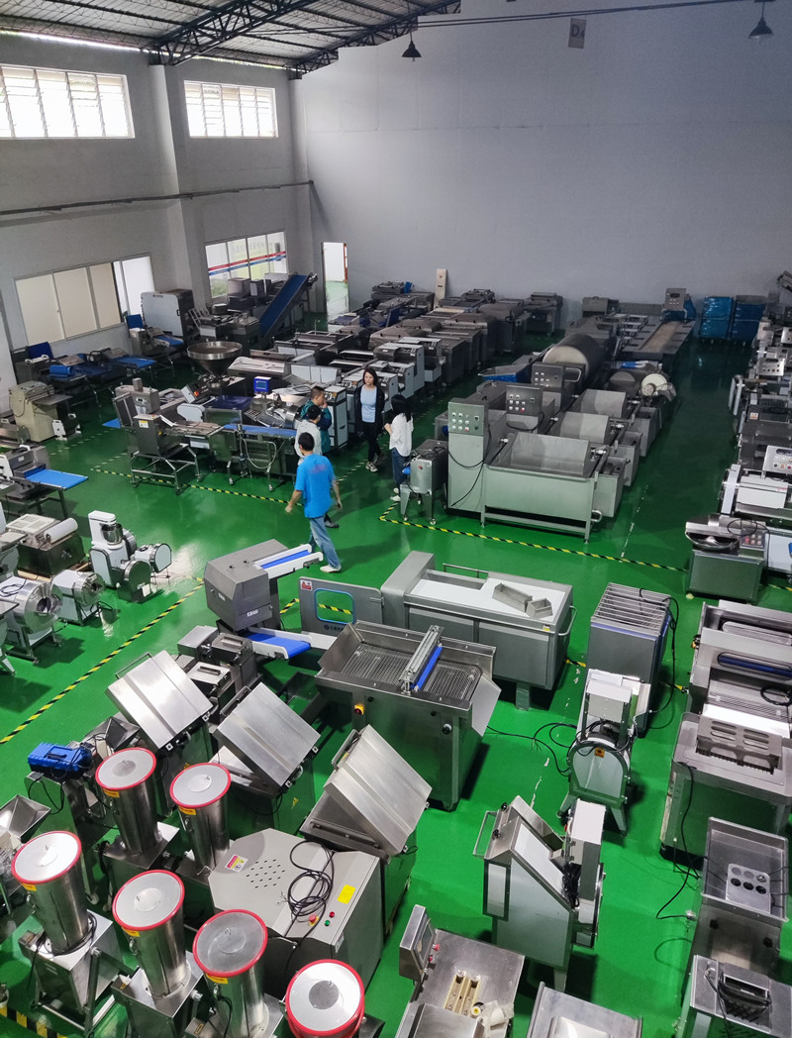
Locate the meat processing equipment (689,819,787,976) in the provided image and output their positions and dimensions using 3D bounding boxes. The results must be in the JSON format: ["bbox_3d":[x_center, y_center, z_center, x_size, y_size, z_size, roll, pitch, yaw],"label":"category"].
[{"bbox_3d":[1.996,2.396,4.531,0.450,0.960,0.620,10,28,21],"label":"meat processing equipment"}]

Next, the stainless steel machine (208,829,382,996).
[{"bbox_3d":[-0.626,2.461,4.661,0.930,0.880,0.620,10,28,21],"label":"stainless steel machine"}]

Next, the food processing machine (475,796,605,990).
[{"bbox_3d":[0.883,2.227,4.667,0.730,1.230,0.490,10,28,21],"label":"food processing machine"}]

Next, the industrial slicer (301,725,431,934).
[{"bbox_3d":[-0.176,2.051,5.025,0.690,1.200,0.630,10,28,21],"label":"industrial slicer"}]

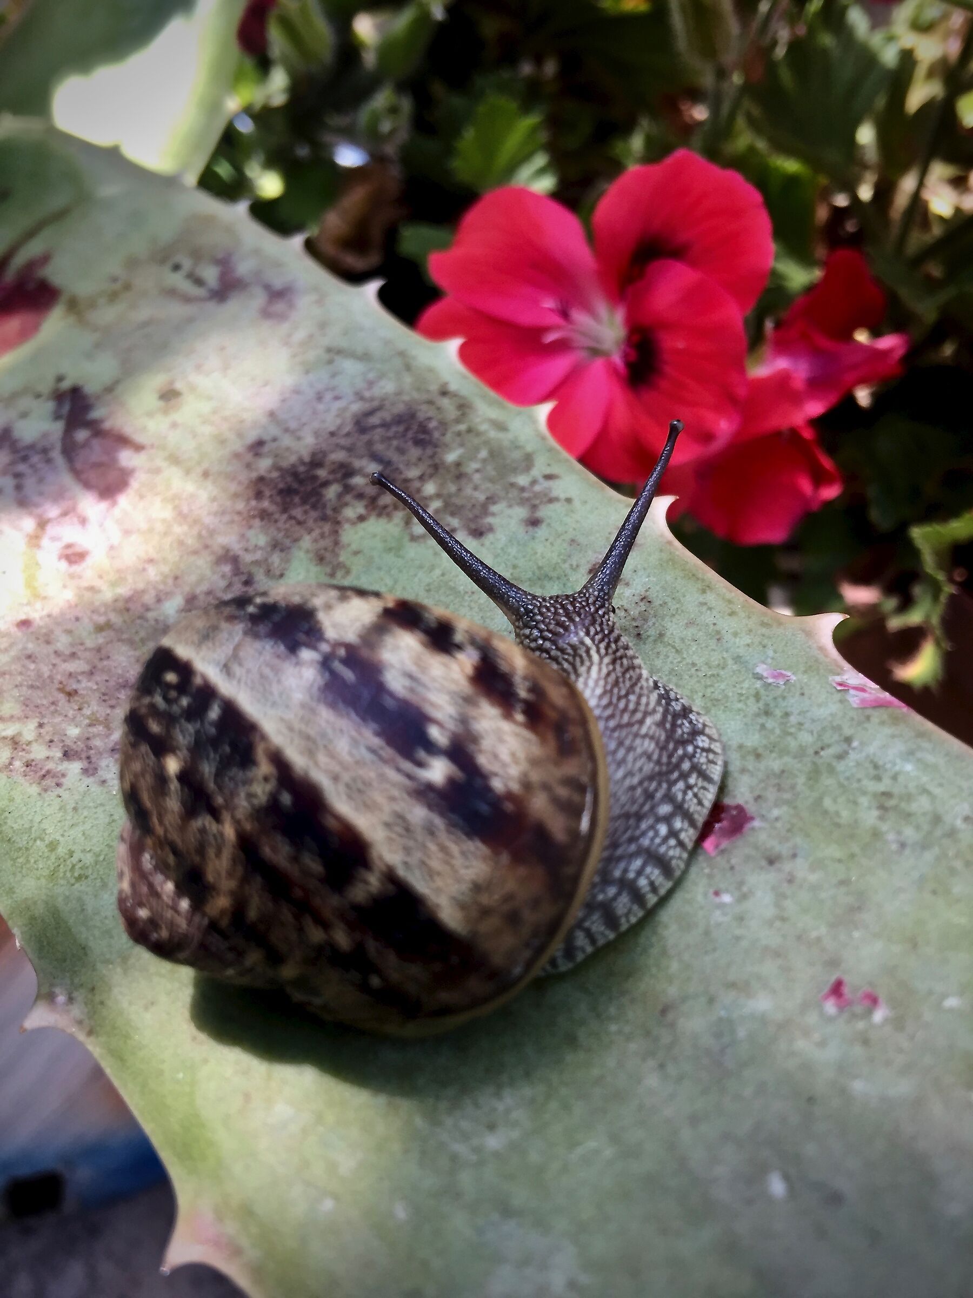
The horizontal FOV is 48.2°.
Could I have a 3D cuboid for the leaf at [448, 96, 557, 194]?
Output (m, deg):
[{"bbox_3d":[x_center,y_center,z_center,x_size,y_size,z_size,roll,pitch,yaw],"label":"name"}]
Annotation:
[{"bbox_3d":[0.004,-0.100,0.215,0.020,0.009,0.020,0,69,6],"label":"leaf"}]

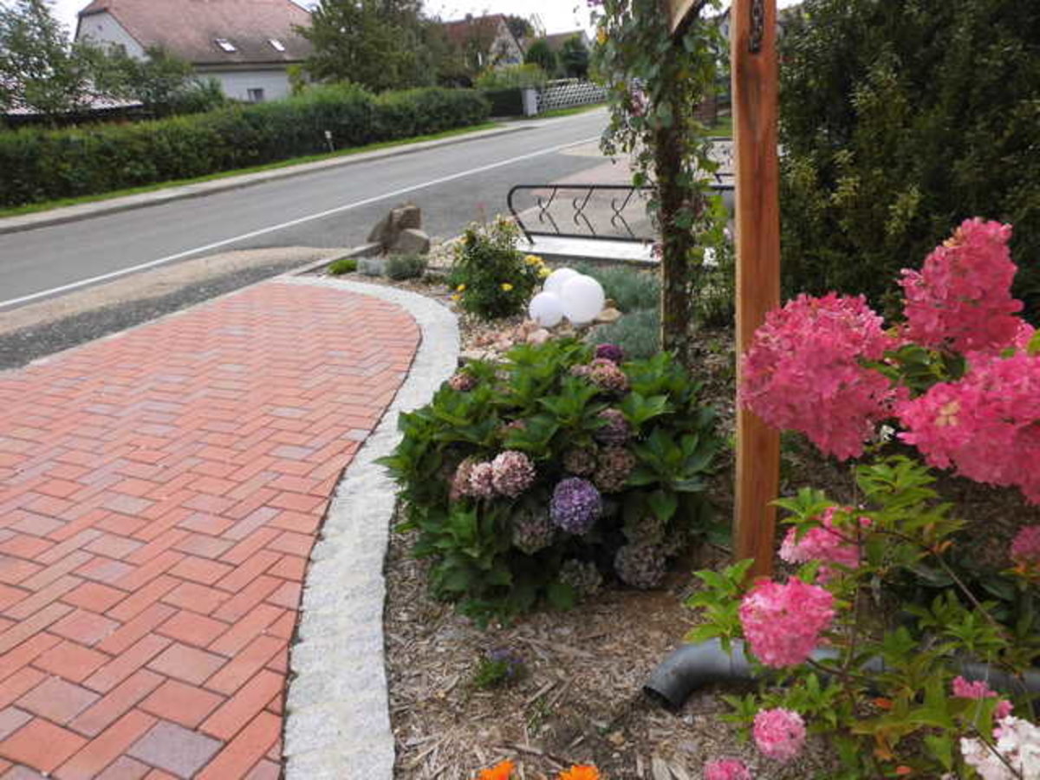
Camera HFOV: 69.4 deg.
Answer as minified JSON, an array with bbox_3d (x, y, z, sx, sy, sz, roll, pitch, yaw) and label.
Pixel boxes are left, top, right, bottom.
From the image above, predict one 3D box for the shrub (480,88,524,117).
[{"bbox_3d":[-0.765,-12.985,34.000,2.000,1.200,1.000,6,25,27],"label":"shrub"}]

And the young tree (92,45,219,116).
[{"bbox_3d":[-10.179,-7.969,21.375,3.600,3.358,3.100,-6,22,0],"label":"young tree"}]

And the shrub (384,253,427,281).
[{"bbox_3d":[-0.841,-0.901,5.500,0.320,0.190,0.280,-9,22,-7],"label":"shrub"}]

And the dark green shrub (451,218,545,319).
[{"bbox_3d":[-0.140,-0.738,4.517,0.553,0.552,0.525,-6,22,0],"label":"dark green shrub"}]

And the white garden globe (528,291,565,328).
[{"bbox_3d":[0.147,-0.450,4.170,0.190,0.190,0.190,-5,22,3],"label":"white garden globe"}]

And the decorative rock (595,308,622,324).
[{"bbox_3d":[0.490,-0.419,4.216,0.168,0.075,0.143,-6,22,0],"label":"decorative rock"}]

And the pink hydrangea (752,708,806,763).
[{"bbox_3d":[0.428,0.569,1.238,0.088,0.088,0.085,-6,22,0],"label":"pink hydrangea"}]

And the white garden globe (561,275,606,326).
[{"bbox_3d":[0.337,-0.511,4.200,0.268,0.268,0.268,-4,22,5],"label":"white garden globe"}]

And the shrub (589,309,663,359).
[{"bbox_3d":[0.506,-0.267,3.604,0.374,0.226,0.374,-6,22,0],"label":"shrub"}]

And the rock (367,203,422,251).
[{"bbox_3d":[-1.135,-1.454,6.765,0.465,0.430,0.395,-6,22,0],"label":"rock"}]

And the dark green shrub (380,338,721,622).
[{"bbox_3d":[0.070,0.175,2.080,0.920,0.580,0.840,-6,22,0],"label":"dark green shrub"}]

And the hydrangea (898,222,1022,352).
[{"bbox_3d":[0.636,-0.149,1.080,0.165,0.185,0.160,6,25,30],"label":"hydrangea"}]

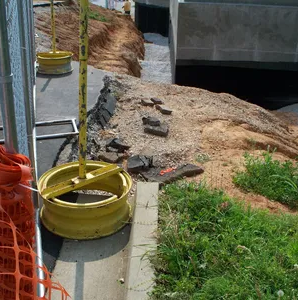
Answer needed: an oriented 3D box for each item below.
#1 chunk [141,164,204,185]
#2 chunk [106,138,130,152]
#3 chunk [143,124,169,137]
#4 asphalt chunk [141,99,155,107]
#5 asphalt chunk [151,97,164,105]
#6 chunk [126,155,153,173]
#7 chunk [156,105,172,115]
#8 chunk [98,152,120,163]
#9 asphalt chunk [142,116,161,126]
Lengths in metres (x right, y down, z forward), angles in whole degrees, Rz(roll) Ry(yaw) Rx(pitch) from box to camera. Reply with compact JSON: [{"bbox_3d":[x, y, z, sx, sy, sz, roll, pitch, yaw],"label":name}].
[{"bbox_3d":[0.170,0.177,3.045,0.435,0.050,0.172,-6,25,-13],"label":"chunk"},{"bbox_3d":[-0.270,-0.037,3.598,0.180,0.075,0.127,9,26,18],"label":"chunk"},{"bbox_3d":[0.072,-0.186,4.000,0.225,0.055,0.149,7,25,14],"label":"chunk"},{"bbox_3d":[-0.006,-0.560,4.903,0.140,0.045,0.103,11,27,23],"label":"asphalt chunk"},{"bbox_3d":[0.101,-0.587,4.965,0.125,0.045,0.092,15,28,29],"label":"asphalt chunk"},{"bbox_3d":[-0.068,0.103,3.222,0.165,0.075,0.144,-6,25,-14],"label":"chunk"},{"bbox_3d":[0.163,-0.452,4.638,0.165,0.050,0.109,15,28,29],"label":"chunk"},{"bbox_3d":[-0.328,0.061,3.411,0.155,0.050,0.103,10,26,20],"label":"chunk"},{"bbox_3d":[0.025,-0.285,4.187,0.175,0.060,0.115,7,25,14],"label":"asphalt chunk"}]

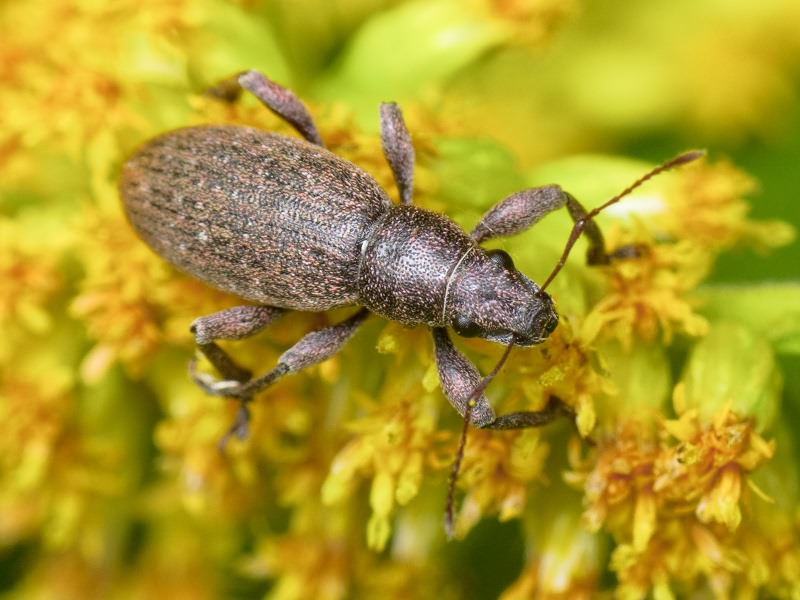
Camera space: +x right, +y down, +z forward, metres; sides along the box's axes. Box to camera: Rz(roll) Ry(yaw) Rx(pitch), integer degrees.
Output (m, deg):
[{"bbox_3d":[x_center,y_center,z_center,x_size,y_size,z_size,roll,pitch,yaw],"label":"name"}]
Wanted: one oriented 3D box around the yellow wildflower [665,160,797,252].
[{"bbox_3d":[0.007,-0.002,0.067,0.002,0.002,0.002,-11,23,-28],"label":"yellow wildflower"}]

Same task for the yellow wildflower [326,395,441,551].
[{"bbox_3d":[0.000,0.004,0.066,0.002,0.003,0.002,0,20,0],"label":"yellow wildflower"}]

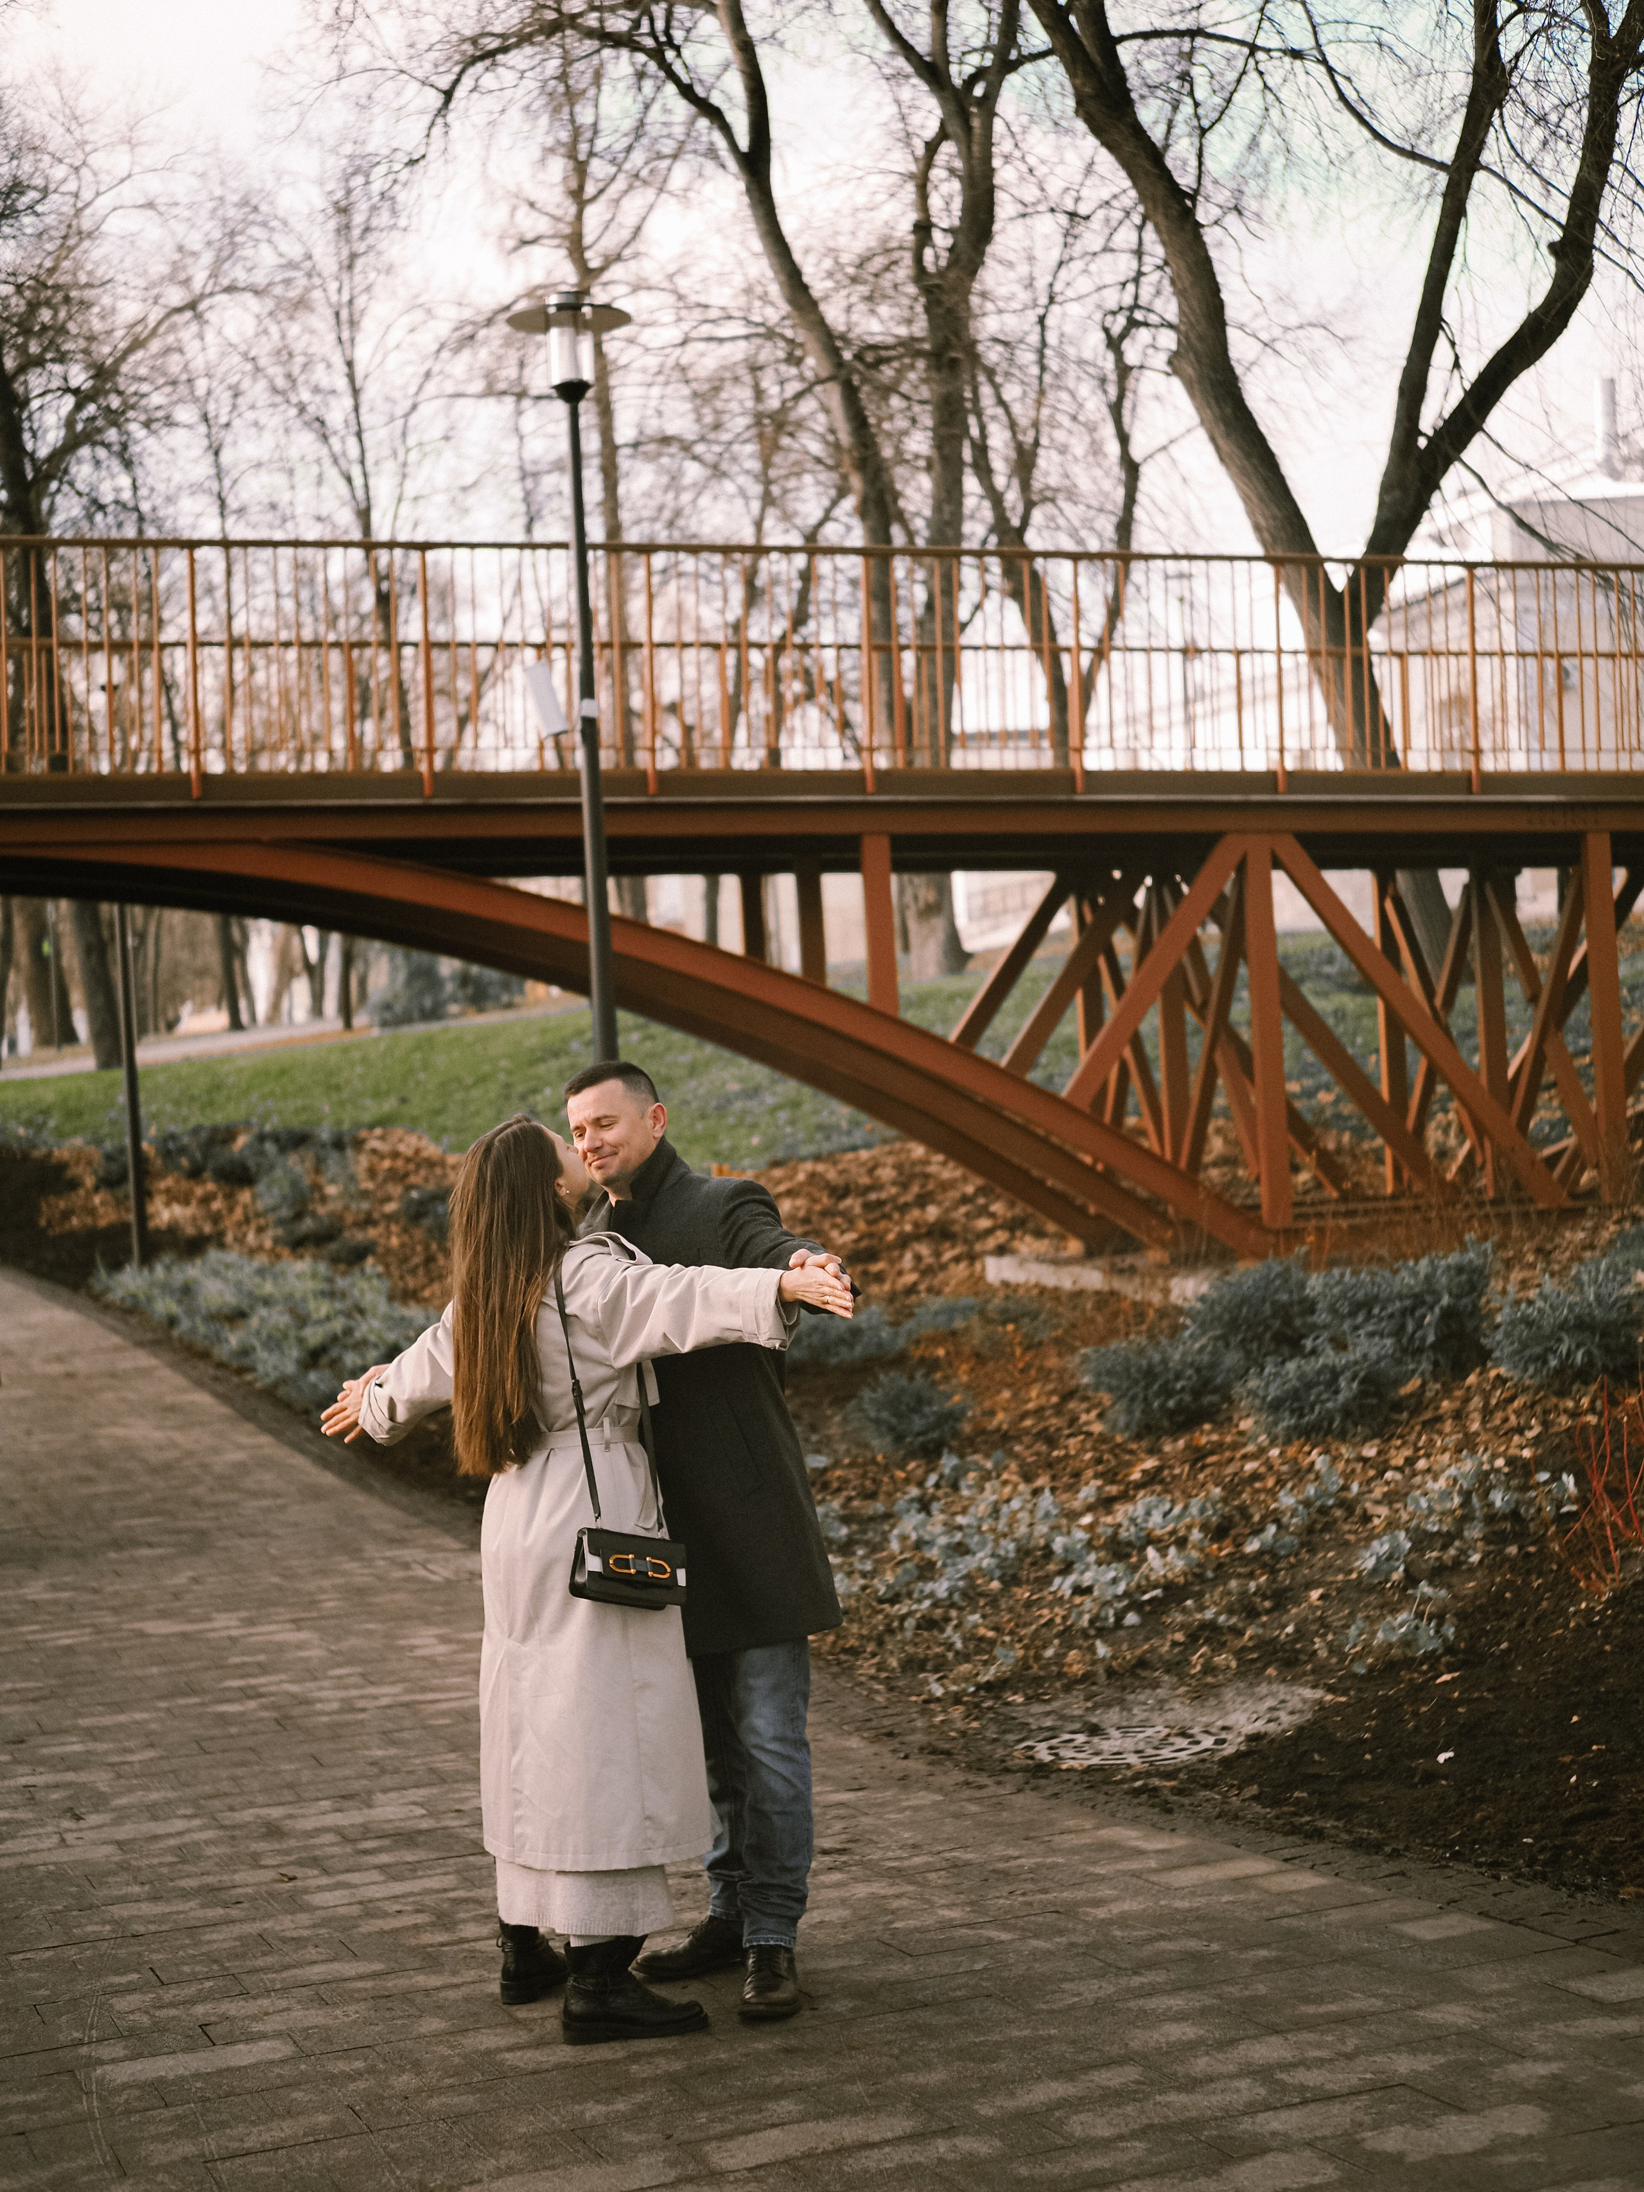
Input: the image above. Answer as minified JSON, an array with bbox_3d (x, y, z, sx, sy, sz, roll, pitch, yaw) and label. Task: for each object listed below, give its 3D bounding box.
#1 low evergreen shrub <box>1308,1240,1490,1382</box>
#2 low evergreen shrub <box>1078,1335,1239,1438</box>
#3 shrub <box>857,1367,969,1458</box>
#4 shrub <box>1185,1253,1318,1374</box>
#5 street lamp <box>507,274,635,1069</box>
[{"bbox_3d":[2.428,0.910,13.300,0.750,0.570,0.660,-3,-2,10],"label":"low evergreen shrub"},{"bbox_3d":[1.339,1.155,12.600,0.620,0.410,0.560,-3,-1,6],"label":"low evergreen shrub"},{"bbox_3d":[0.364,1.274,12.700,0.460,0.360,0.430,-3,-1,1],"label":"shrub"},{"bbox_3d":[1.843,0.956,13.600,0.580,0.510,0.560,-3,-2,7],"label":"shrub"},{"bbox_3d":[-0.940,-0.771,13.470,0.530,5.370,0.530,-3,-1,-4],"label":"street lamp"}]

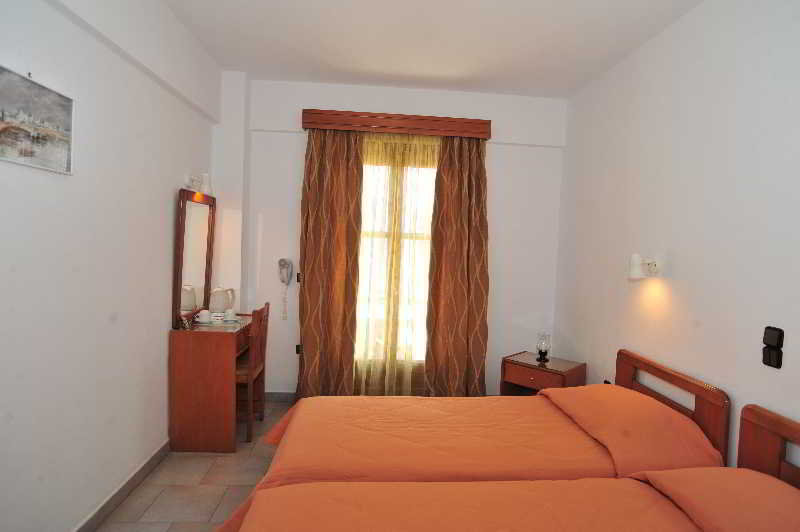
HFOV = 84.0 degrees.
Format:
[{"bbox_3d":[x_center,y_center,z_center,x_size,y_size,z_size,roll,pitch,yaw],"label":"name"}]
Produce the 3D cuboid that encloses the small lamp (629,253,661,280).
[{"bbox_3d":[1.342,0.001,2.447,0.136,0.142,0.111,2,3,-3],"label":"small lamp"}]

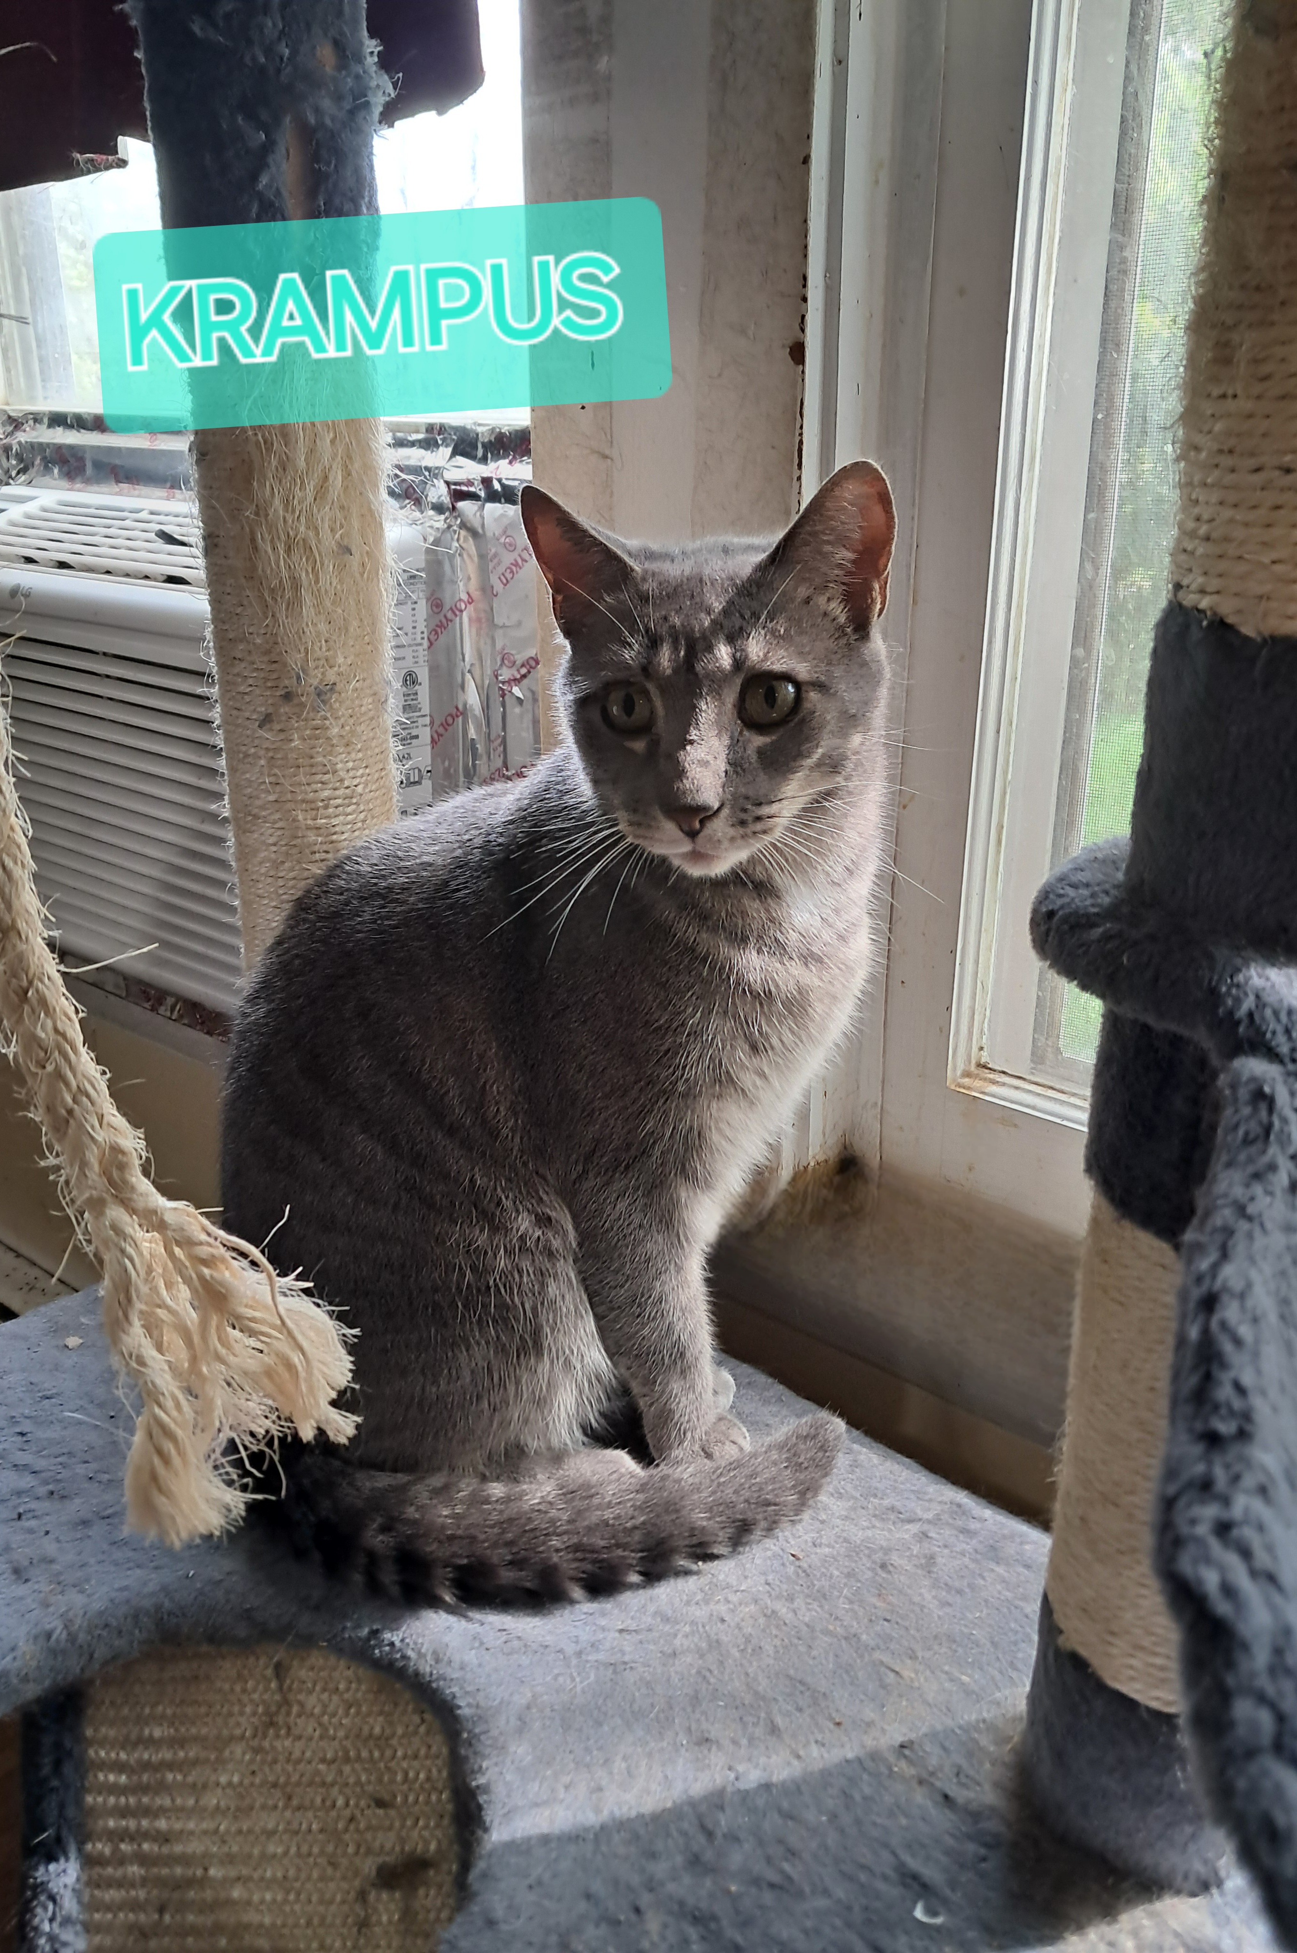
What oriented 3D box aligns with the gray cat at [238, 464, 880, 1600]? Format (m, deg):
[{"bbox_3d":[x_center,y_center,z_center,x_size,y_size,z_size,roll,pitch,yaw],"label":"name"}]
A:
[{"bbox_3d":[-0.043,0.013,0.548,0.250,0.375,0.185,4,21,11],"label":"gray cat"}]

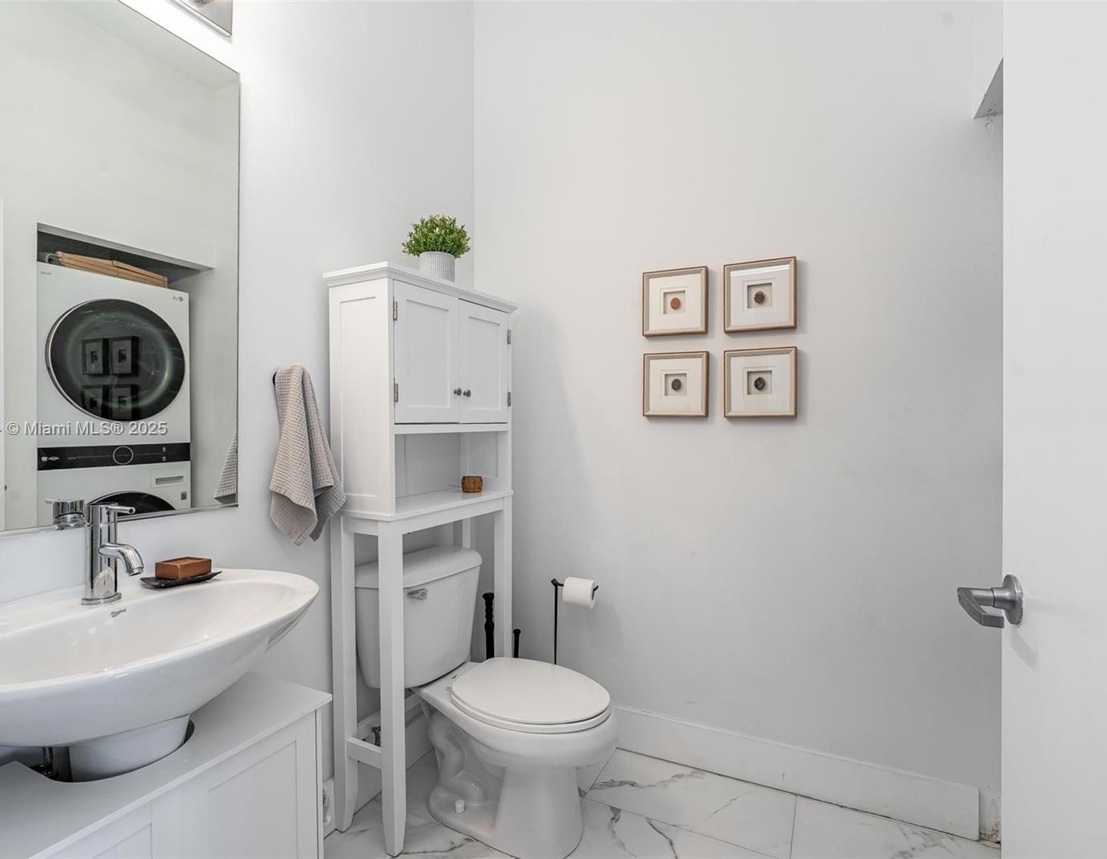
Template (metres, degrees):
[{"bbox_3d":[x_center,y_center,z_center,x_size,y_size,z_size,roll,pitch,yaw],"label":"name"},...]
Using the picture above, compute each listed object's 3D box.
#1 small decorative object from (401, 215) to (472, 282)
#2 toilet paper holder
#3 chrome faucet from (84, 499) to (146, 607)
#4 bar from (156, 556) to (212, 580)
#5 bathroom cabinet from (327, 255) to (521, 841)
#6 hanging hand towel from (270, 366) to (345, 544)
[{"bbox_3d":[-0.369,-0.561,1.826,0.210,0.240,0.210,0,0,0],"label":"small decorative object"},{"bbox_3d":[0.059,0.827,1.969,0.200,0.622,0.145,0,0,26],"label":"toilet paper holder"},{"bbox_3d":[-0.811,0.229,1.059,0.152,0.182,0.058,0,0,26],"label":"chrome faucet"},{"bbox_3d":[-0.764,0.286,1.185,0.073,0.028,0.069,0,1,23],"label":"bar"},{"bbox_3d":[-0.385,0.351,1.848,0.248,1.580,0.655,0,0,26],"label":"bathroom cabinet"},{"bbox_3d":[-0.640,0.067,1.451,0.180,0.430,0.140,0,0,26],"label":"hanging hand towel"}]

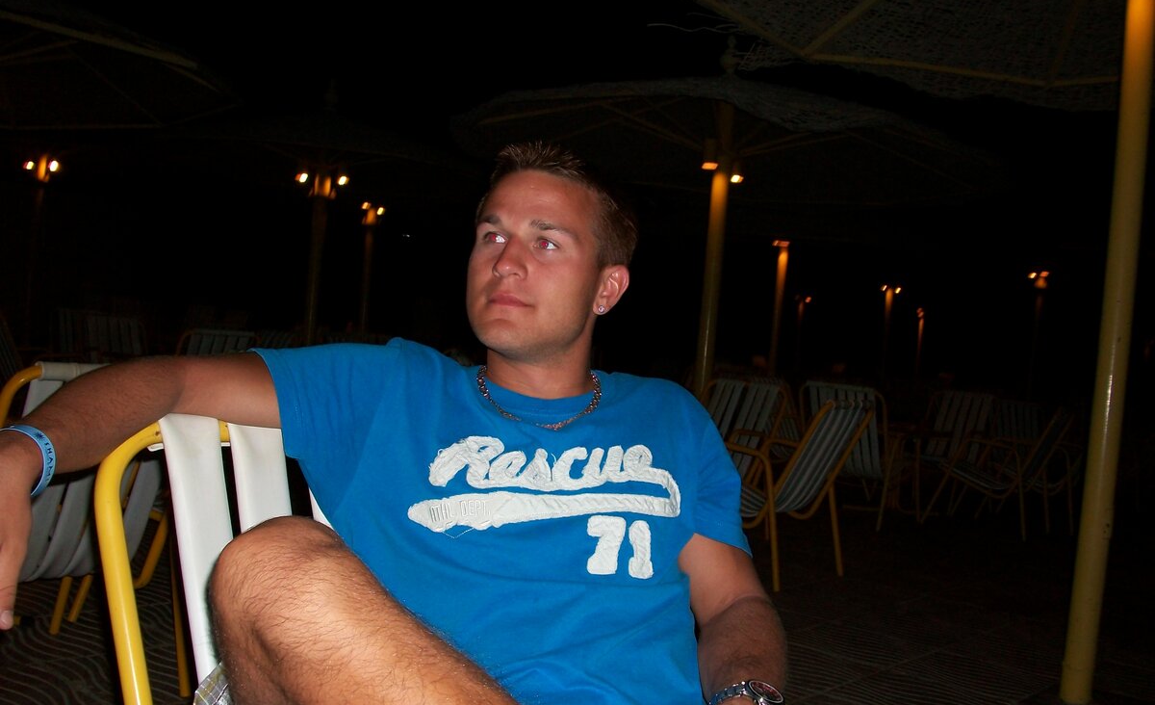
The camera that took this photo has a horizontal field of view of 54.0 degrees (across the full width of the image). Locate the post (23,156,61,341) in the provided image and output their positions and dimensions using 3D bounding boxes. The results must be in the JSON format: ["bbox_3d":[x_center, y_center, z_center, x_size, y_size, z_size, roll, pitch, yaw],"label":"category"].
[{"bbox_3d":[-5.118,-0.794,10.595,0.280,2.162,0.280,5,2,0],"label":"post"}]

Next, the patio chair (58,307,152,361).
[{"bbox_3d":[-3.522,0.093,8.283,0.580,0.820,0.750,6,2,20],"label":"patio chair"}]

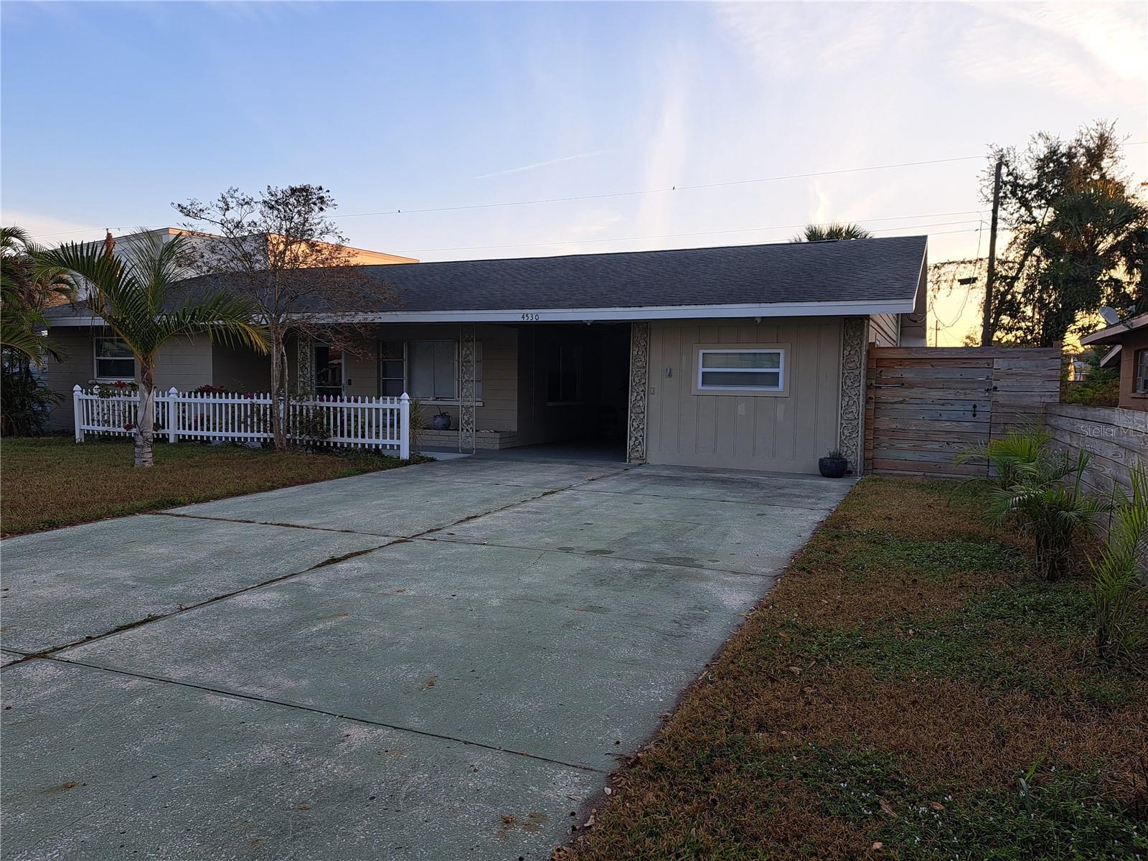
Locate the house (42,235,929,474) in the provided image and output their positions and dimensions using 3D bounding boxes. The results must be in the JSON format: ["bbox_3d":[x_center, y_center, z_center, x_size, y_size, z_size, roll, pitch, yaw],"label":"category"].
[{"bbox_3d":[-1.726,-2.073,19.488,18.770,4.290,10.428,3,4,25],"label":"house"}]

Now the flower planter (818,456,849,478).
[{"bbox_3d":[3.870,0.552,11.866,0.416,0.285,0.416,2,4,18],"label":"flower planter"}]

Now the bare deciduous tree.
[{"bbox_3d":[-5.164,-1.997,14.080,3.800,4.631,3.600,0,4,-20],"label":"bare deciduous tree"}]

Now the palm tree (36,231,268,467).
[{"bbox_3d":[-6.070,-1.162,11.462,3.250,3.376,3.100,-1,4,-28],"label":"palm tree"}]

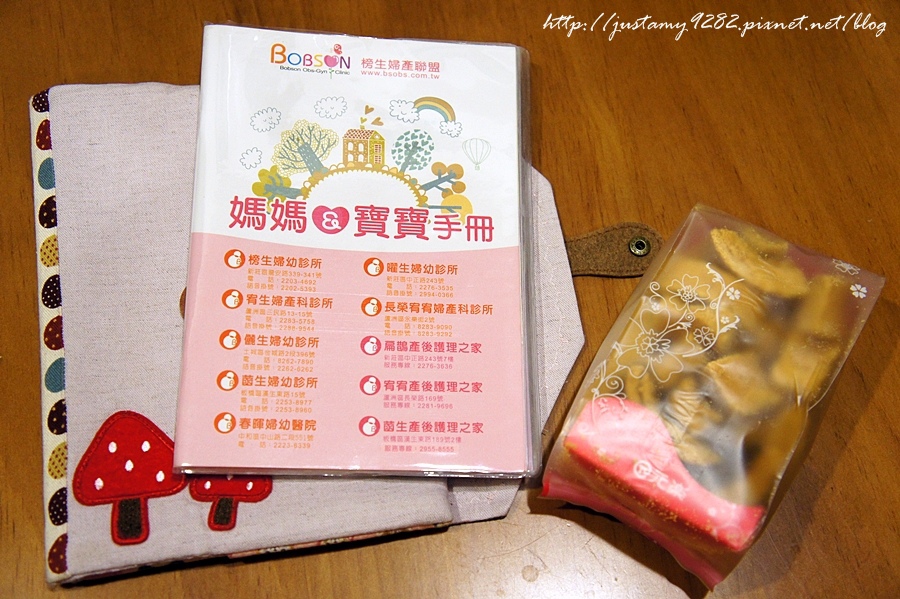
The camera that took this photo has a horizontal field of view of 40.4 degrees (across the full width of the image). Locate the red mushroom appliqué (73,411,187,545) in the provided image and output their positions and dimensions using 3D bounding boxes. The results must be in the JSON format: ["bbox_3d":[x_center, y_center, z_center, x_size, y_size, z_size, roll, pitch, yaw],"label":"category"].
[{"bbox_3d":[-0.135,0.075,0.518,0.047,0.002,0.058,-3,72,-9],"label":"red mushroom appliqué"}]

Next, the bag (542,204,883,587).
[{"bbox_3d":[0.118,0.041,0.557,0.090,0.038,0.159,28,69,8],"label":"bag"}]

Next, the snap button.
[{"bbox_3d":[0.093,-0.026,0.599,0.011,0.004,0.011,1,68,-3],"label":"snap button"}]

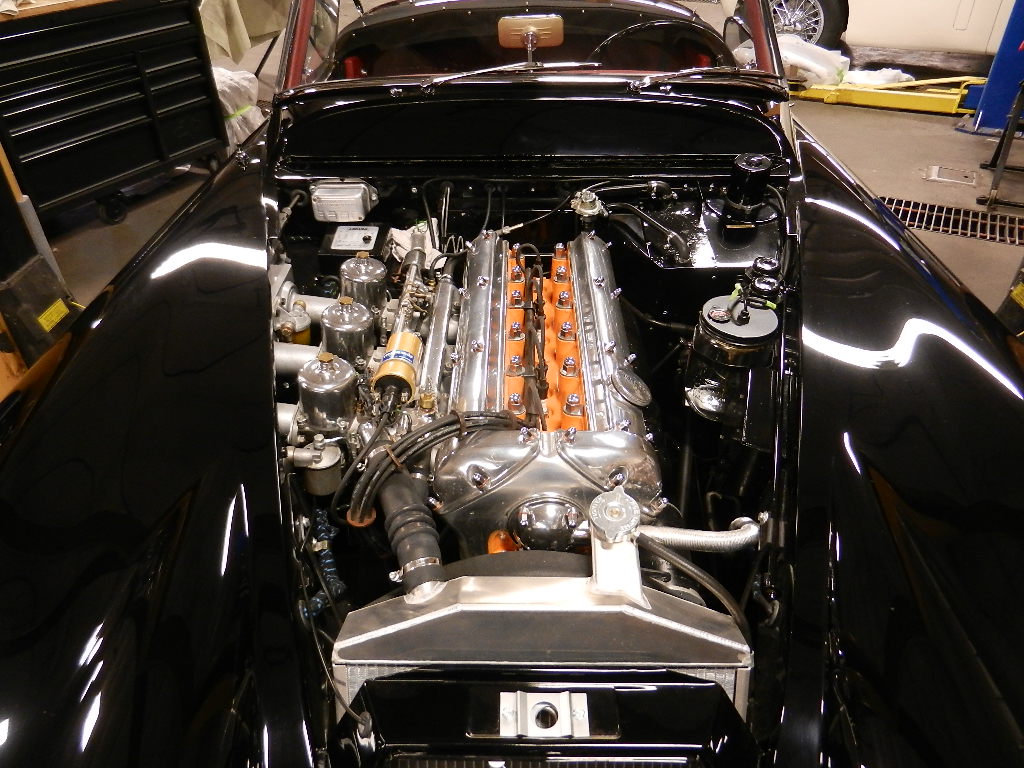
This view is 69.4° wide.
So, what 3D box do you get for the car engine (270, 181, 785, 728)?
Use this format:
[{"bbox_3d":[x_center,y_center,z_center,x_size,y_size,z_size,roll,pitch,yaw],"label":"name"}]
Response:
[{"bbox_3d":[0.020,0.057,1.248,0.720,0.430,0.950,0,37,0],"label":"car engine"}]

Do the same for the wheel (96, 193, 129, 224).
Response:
[{"bbox_3d":[-1.839,-0.806,3.414,0.050,0.132,0.128,16,40,20],"label":"wheel"}]

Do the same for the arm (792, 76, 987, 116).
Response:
[{"bbox_3d":[2.402,-1.879,4.725,1.220,0.180,0.230,9,38,11],"label":"arm"}]

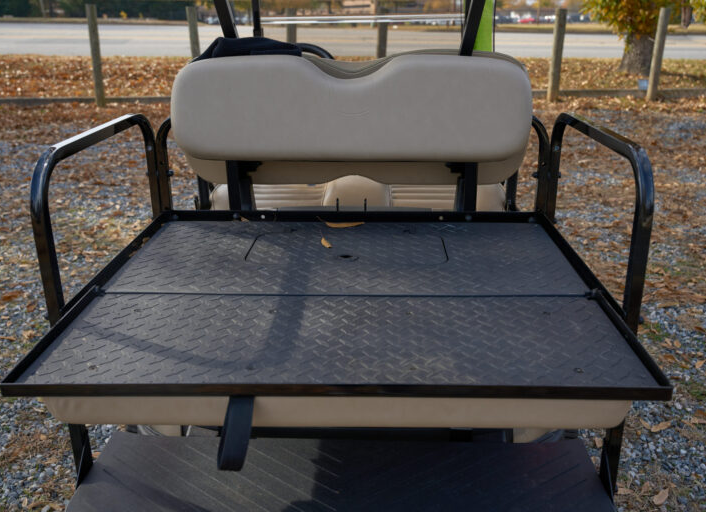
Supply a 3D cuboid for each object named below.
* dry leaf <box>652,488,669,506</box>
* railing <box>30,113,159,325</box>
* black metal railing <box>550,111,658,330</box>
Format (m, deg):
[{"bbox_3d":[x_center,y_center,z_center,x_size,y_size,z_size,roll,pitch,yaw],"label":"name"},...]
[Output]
[{"bbox_3d":[0.944,0.742,2.030,0.100,0.020,0.045,-18,28,-39],"label":"dry leaf"},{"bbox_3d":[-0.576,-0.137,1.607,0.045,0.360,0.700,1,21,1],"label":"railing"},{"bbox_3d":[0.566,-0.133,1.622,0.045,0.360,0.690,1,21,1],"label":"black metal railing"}]

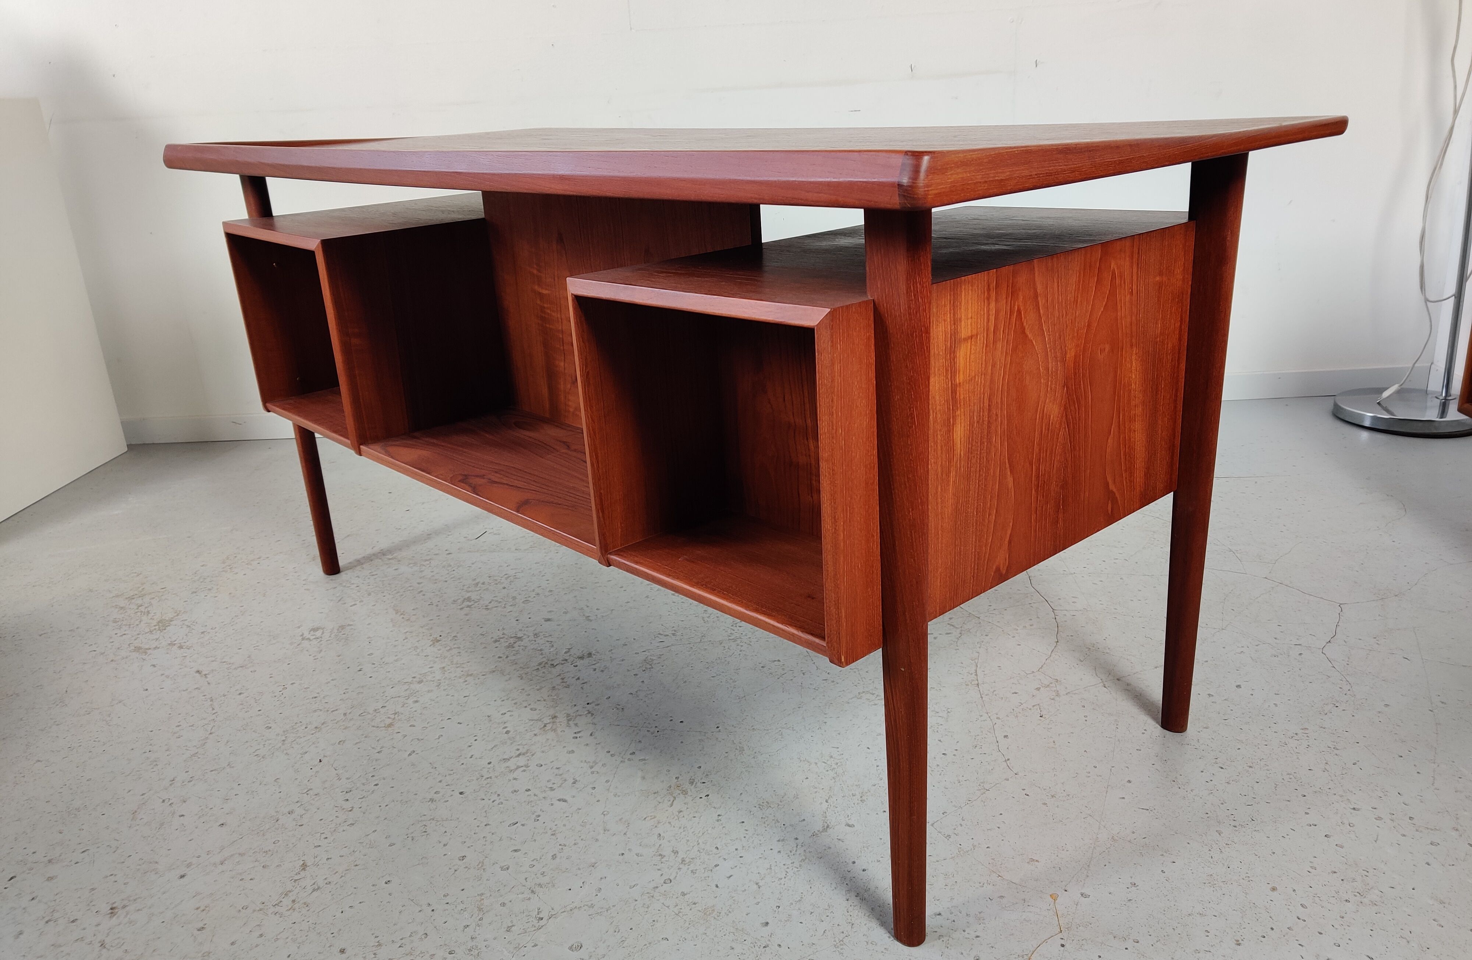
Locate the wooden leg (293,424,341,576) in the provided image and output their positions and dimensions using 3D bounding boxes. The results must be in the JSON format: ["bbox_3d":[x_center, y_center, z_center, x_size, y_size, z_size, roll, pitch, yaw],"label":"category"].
[{"bbox_3d":[-0.730,-0.166,1.896,0.045,0.690,0.054,-20,25,-38],"label":"wooden leg"}]

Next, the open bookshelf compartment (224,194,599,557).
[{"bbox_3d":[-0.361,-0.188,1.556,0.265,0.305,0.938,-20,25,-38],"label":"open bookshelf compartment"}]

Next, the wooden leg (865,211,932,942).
[{"bbox_3d":[0.142,0.108,0.964,0.045,0.690,0.055,-20,25,-38],"label":"wooden leg"}]

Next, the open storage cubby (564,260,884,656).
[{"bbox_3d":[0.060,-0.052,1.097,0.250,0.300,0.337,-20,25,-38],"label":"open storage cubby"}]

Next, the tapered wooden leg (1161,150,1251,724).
[{"bbox_3d":[0.509,-0.025,1.270,0.045,0.690,0.055,-20,25,-38],"label":"tapered wooden leg"}]

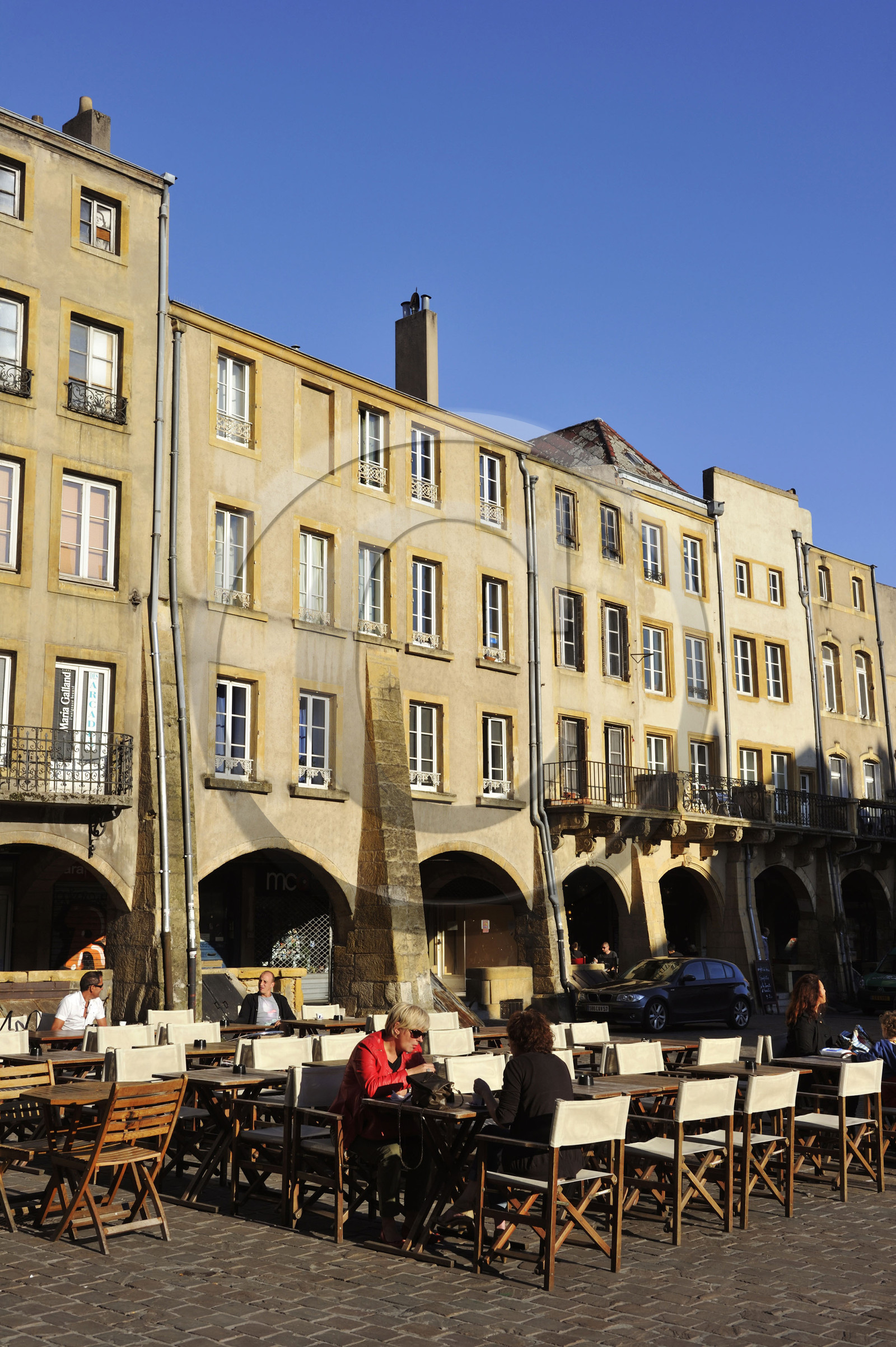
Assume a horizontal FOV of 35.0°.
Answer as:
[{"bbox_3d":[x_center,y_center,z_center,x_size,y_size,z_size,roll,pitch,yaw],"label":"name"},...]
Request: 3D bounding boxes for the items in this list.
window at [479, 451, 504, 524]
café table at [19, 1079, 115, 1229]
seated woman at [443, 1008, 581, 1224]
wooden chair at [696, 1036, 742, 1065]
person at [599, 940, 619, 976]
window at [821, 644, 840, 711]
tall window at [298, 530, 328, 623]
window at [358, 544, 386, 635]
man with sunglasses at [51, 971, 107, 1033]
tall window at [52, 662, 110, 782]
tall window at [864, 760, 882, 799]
[{"bbox_3d":[0.957,-4.273,32.790,0.150,1.589,0.958,-9,-12,40],"label":"window"},{"bbox_3d":[-1.999,2.784,8.143,0.800,0.750,0.800,0,-11,-1],"label":"café table"},{"bbox_3d":[0.323,2.407,7.404,0.500,1.280,0.850,9,-15,-42],"label":"seated woman"},{"bbox_3d":[2.117,3.539,12.103,0.560,0.870,0.540,9,-14,-41],"label":"wooden chair"},{"bbox_3d":[3.882,7.226,34.770,0.500,1.320,0.800,-11,-15,43],"label":"person"},{"bbox_3d":[10.958,0.100,40.780,0.722,1.935,0.150,10,-15,-44],"label":"window"},{"bbox_3d":[-2.681,-1.903,28.304,0.180,1.772,0.871,-10,-14,42],"label":"tall window"},{"bbox_3d":[-1.582,-1.732,29.490,0.180,1.794,0.821,-10,-14,42],"label":"window"},{"bbox_3d":[-3.396,3.491,13.534,0.600,1.280,0.800,9,-15,-42],"label":"man with sunglasses"},{"bbox_3d":[-6.314,0.927,24.473,0.180,2.114,1.122,-11,-15,44],"label":"tall window"},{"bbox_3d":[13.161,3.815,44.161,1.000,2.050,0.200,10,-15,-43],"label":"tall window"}]

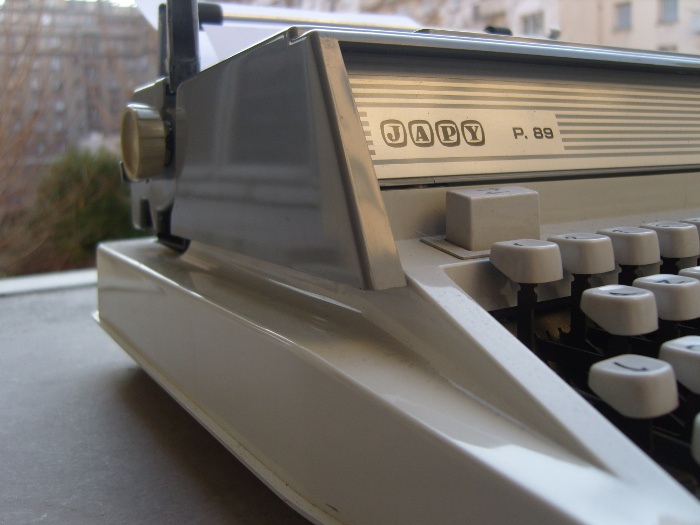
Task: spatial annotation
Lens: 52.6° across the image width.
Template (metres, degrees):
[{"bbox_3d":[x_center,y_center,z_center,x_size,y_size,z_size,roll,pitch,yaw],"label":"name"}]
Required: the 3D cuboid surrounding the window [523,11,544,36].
[{"bbox_3d":[10.629,-13.844,41.000,0.180,1.140,1.600,-8,10,-35],"label":"window"}]

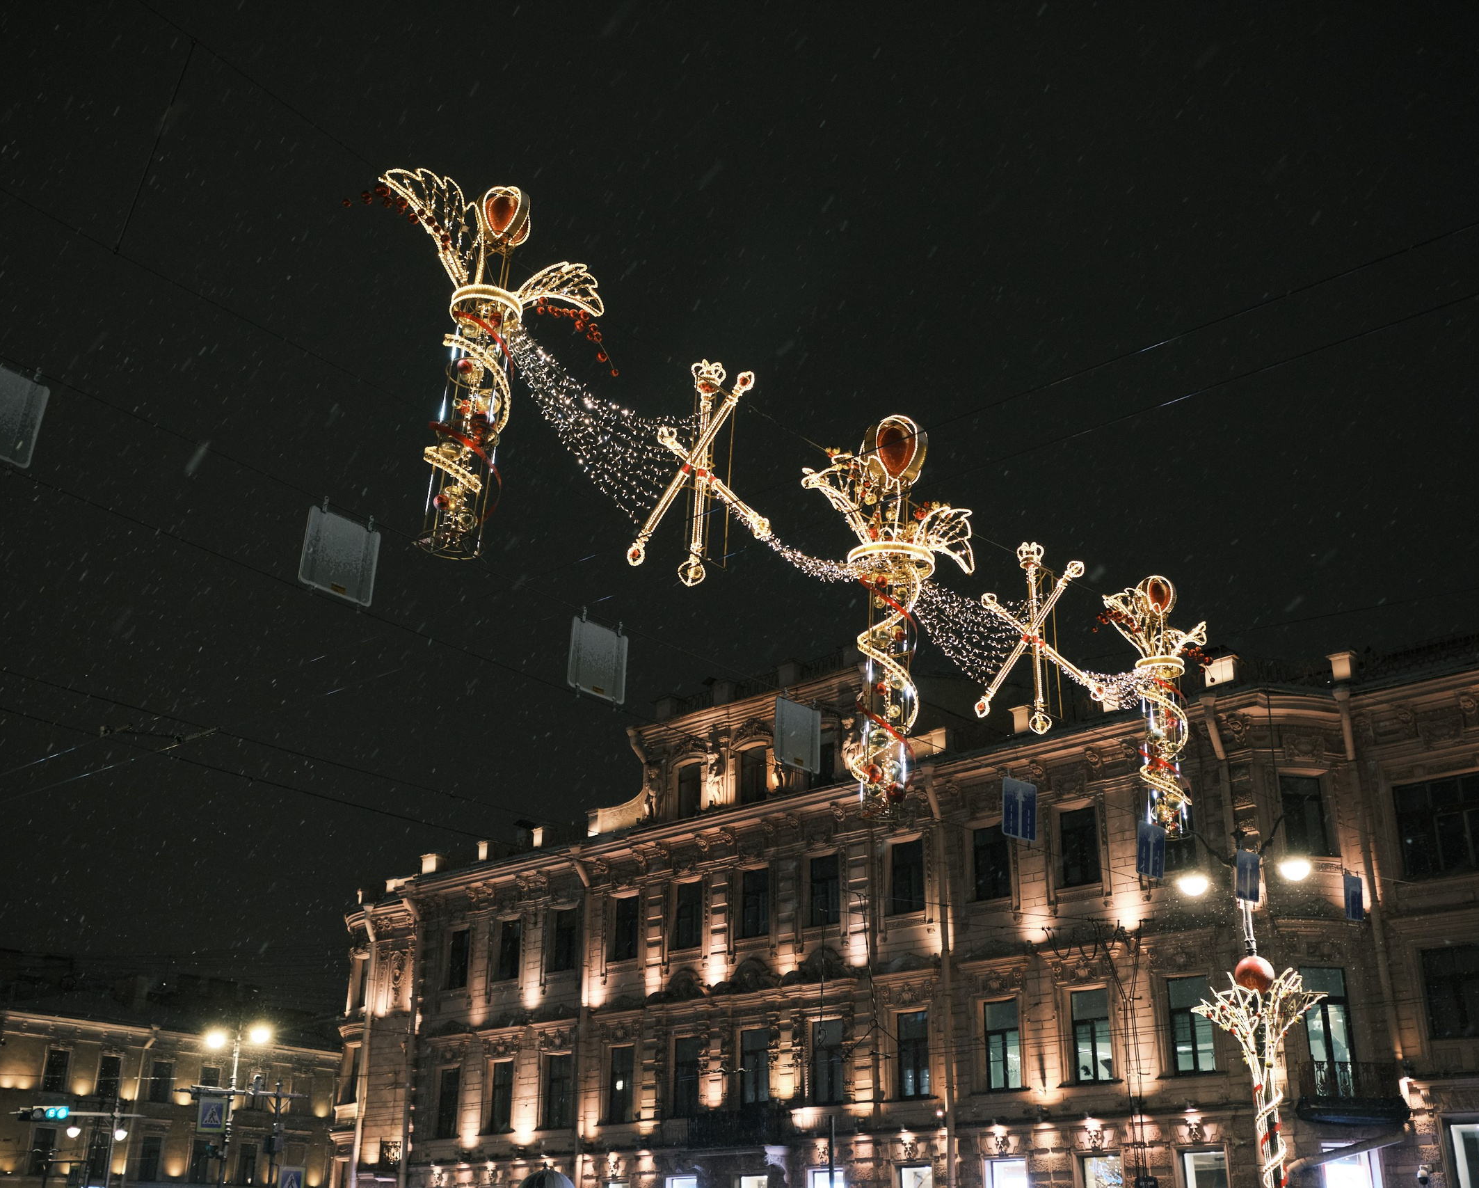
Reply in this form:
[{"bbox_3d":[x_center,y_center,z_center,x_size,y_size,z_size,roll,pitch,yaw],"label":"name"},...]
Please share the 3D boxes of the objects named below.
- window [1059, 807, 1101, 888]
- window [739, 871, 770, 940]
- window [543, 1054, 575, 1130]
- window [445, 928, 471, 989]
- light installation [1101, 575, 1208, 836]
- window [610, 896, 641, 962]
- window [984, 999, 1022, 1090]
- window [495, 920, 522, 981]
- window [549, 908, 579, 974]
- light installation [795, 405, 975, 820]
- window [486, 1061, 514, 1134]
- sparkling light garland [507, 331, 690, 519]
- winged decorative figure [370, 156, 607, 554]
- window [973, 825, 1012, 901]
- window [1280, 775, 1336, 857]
[{"bbox_3d":[8.085,5.947,40.814,1.050,1.841,0.200,-19,-29,39],"label":"window"},{"bbox_3d":[0.437,8.553,47.757,1.077,1.824,0.180,-18,-29,38],"label":"window"},{"bbox_3d":[-5.294,14.569,50.678,1.104,2.079,0.180,-18,-29,38],"label":"window"},{"bbox_3d":[-9.066,11.797,56.045,1.027,1.834,0.200,-18,-29,38],"label":"window"},{"bbox_3d":[6.341,1.628,25.869,1.000,4.058,3.118,-19,-29,39],"label":"light installation"},{"bbox_3d":[-3.346,9.941,51.345,1.027,1.834,0.200,-18,-29,38],"label":"window"},{"bbox_3d":[6.216,10.619,40.717,1.000,2.046,0.200,-19,-29,39],"label":"window"},{"bbox_3d":[-7.193,11.084,53.915,1.079,1.822,0.180,-18,-29,38],"label":"window"},{"bbox_3d":[-5.323,10.594,52.965,1.027,1.834,0.200,-18,-29,38],"label":"window"},{"bbox_3d":[1.851,0.109,20.849,1.300,5.125,3.451,-19,-29,39],"label":"light installation"},{"bbox_3d":[-7.110,15.111,51.992,1.000,2.036,0.200,-19,-29,39],"label":"window"},{"bbox_3d":[-1.379,-1.588,17.329,0.450,1.400,2.600,-18,-29,38],"label":"sparkling light garland"},{"bbox_3d":[-2.404,-2.211,16.424,1.000,3.990,2.817,-19,-29,39],"label":"winged decorative figure"},{"bbox_3d":[6.362,6.735,43.394,1.027,1.834,0.200,-18,-29,38],"label":"window"},{"bbox_3d":[12.457,4.885,38.124,1.100,1.841,0.200,6,-23,-13],"label":"window"}]

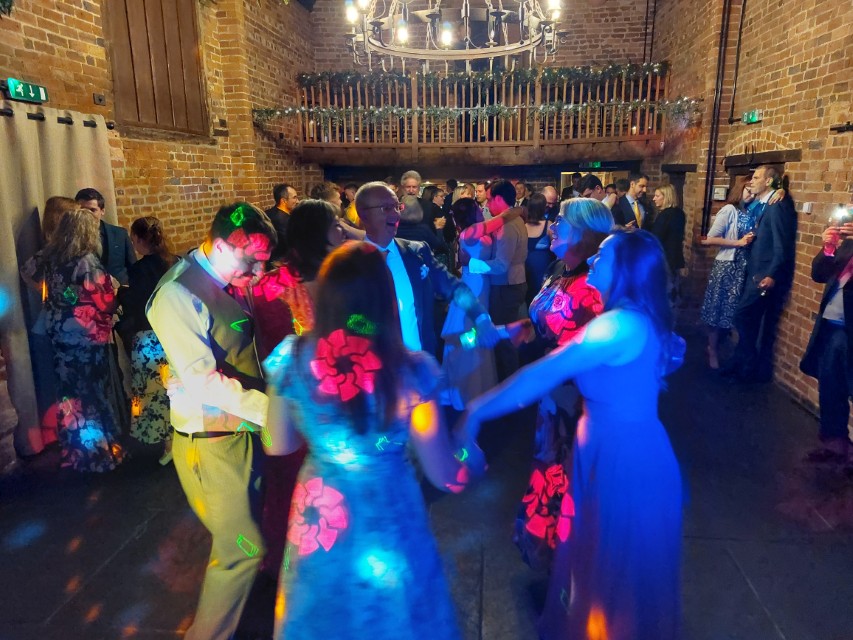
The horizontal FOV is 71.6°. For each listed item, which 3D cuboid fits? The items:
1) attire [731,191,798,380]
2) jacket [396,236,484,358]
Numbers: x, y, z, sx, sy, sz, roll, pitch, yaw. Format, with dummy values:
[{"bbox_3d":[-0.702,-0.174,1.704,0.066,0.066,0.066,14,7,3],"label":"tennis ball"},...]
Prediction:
[{"bbox_3d":[2.790,-0.271,5.052,0.470,1.540,0.470,-1,13,-6],"label":"attire"},{"bbox_3d":[-0.029,0.003,2.877,0.580,0.780,0.450,-7,15,-29],"label":"jacket"}]

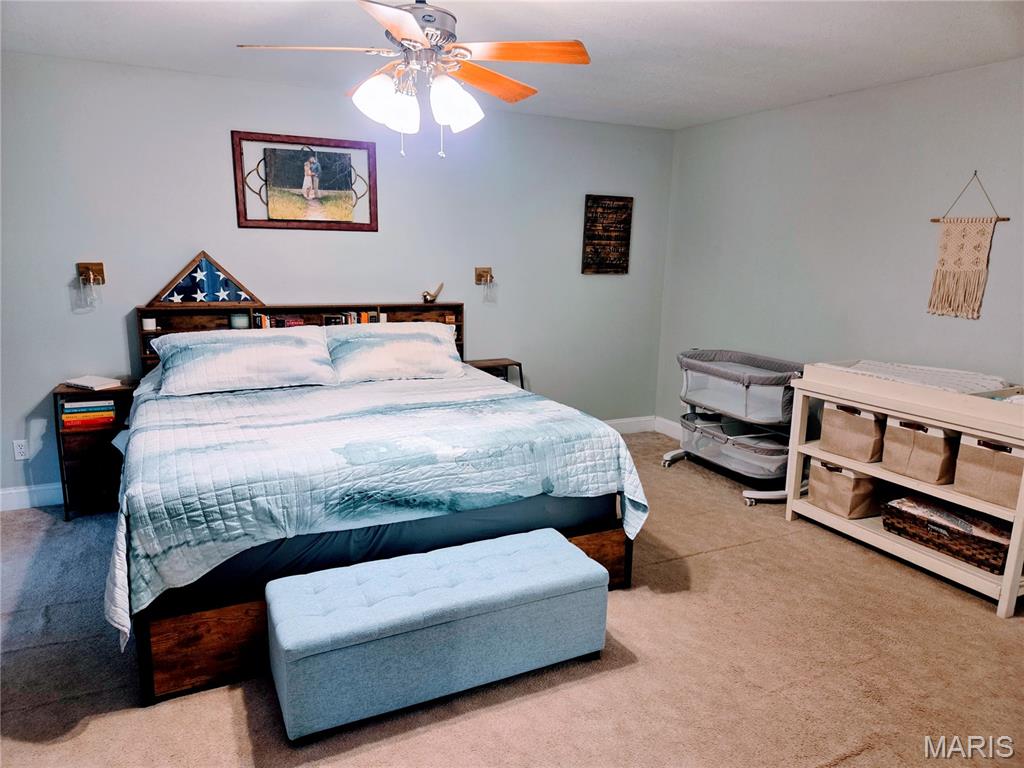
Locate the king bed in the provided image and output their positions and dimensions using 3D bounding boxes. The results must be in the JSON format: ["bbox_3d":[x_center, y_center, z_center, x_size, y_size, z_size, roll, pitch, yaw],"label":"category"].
[{"bbox_3d":[-0.784,0.247,3.506,2.080,1.150,2.130,-4,13,-26],"label":"king bed"}]

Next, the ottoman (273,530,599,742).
[{"bbox_3d":[-0.248,0.855,2.483,1.148,0.382,0.403,-4,13,-26],"label":"ottoman"}]

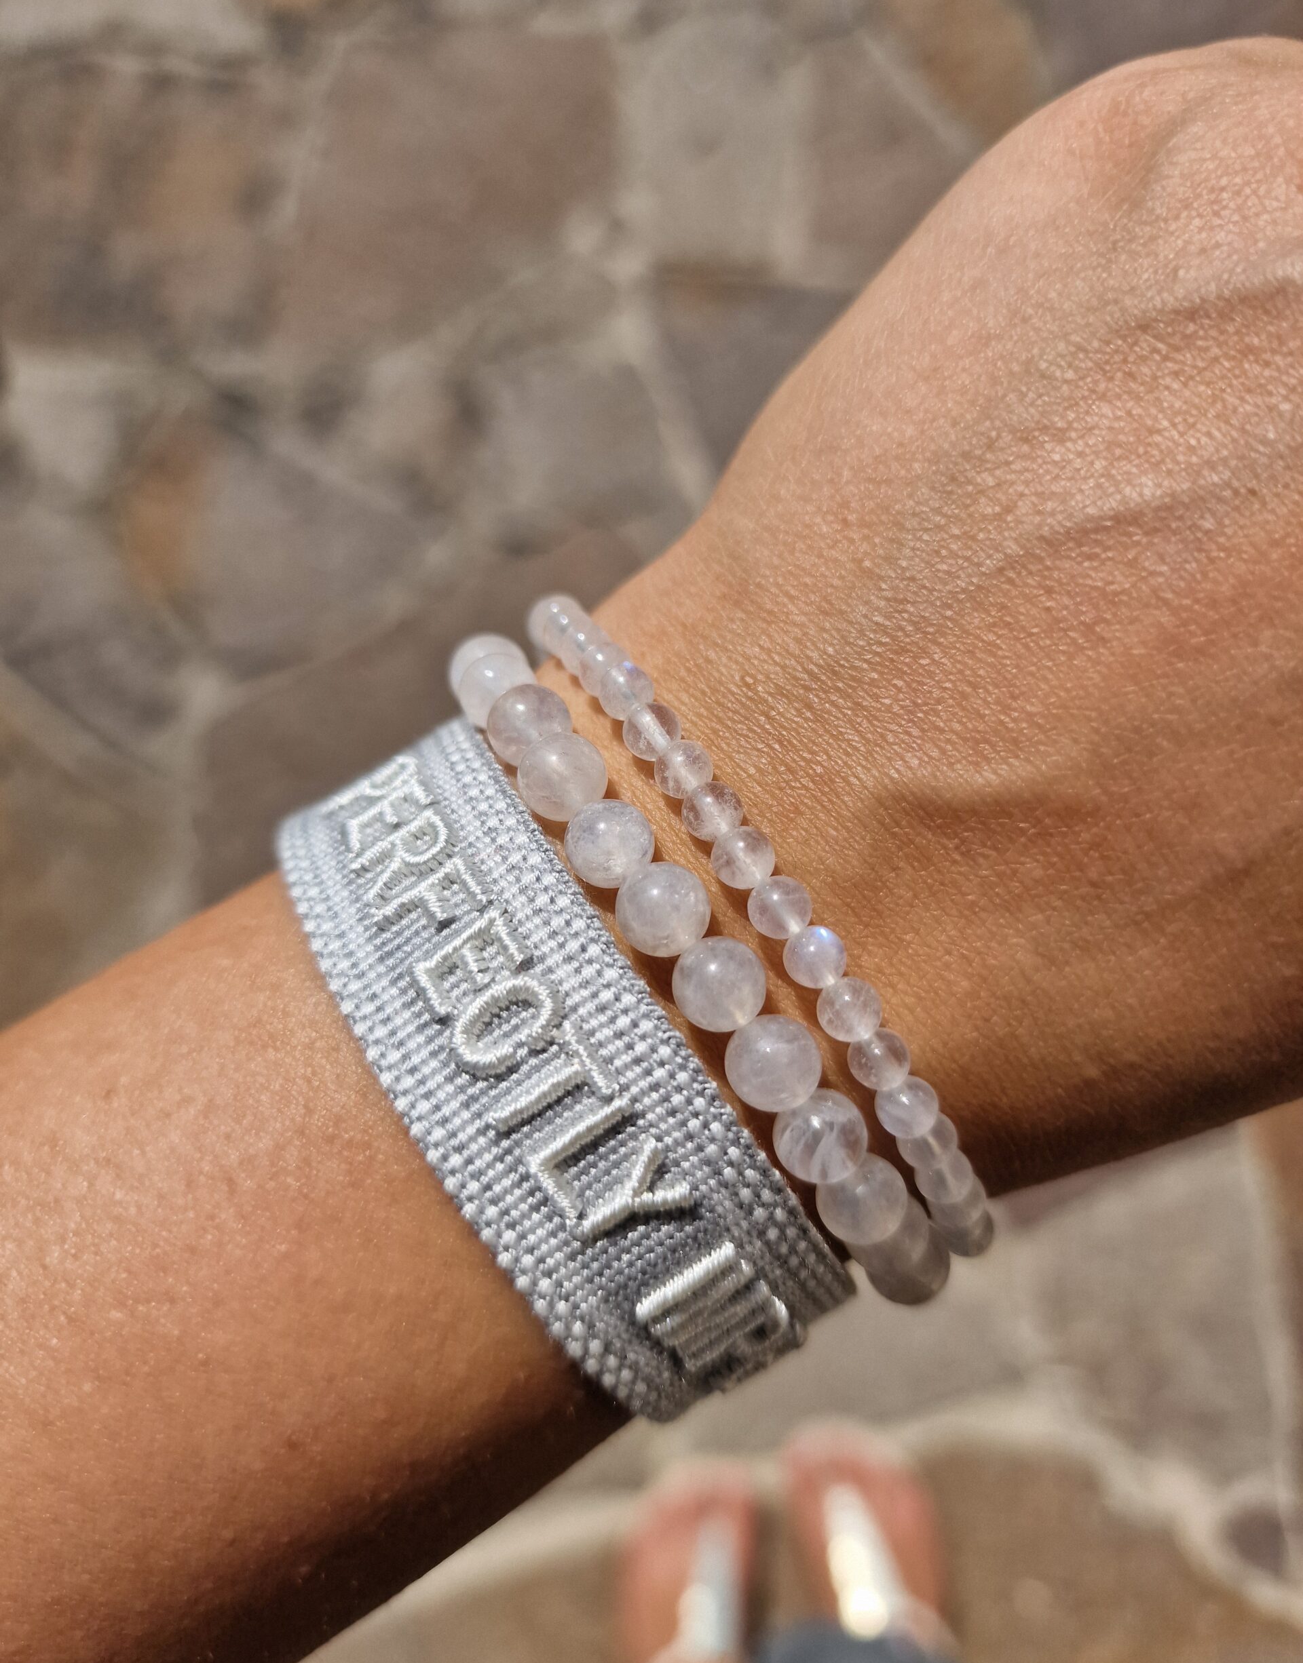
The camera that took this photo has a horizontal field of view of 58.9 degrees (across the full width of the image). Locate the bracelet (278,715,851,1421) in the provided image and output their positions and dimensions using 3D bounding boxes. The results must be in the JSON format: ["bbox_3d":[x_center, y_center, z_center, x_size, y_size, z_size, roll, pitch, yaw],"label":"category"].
[{"bbox_3d":[-0.008,0.018,0.101,0.018,0.045,0.060,-35,68,-3],"label":"bracelet"}]

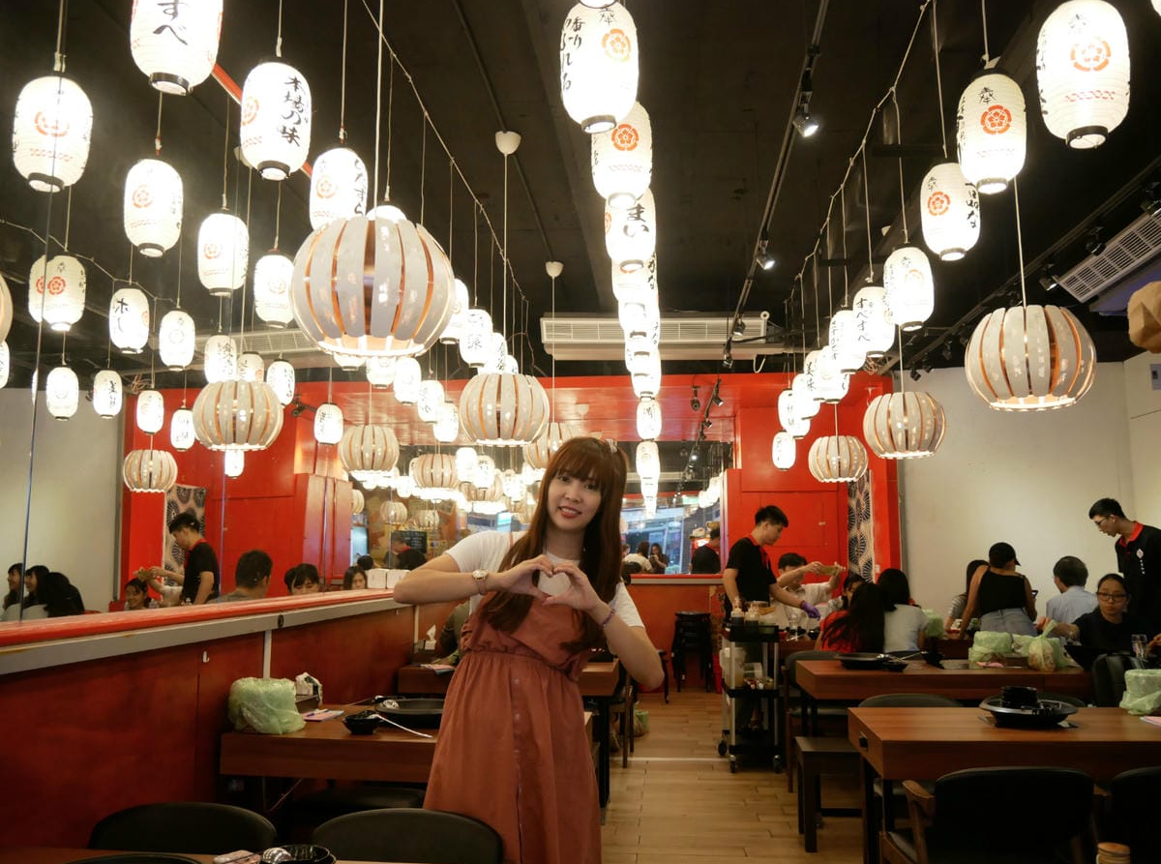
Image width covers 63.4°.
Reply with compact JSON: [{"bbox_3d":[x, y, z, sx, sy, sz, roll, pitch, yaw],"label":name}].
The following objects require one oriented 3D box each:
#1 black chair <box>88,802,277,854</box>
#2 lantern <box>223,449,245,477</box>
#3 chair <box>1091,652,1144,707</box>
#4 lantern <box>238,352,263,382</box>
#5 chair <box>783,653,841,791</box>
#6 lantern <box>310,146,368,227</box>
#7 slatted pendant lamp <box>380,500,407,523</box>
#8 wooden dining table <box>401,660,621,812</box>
[{"bbox_3d":[-0.925,1.202,1.888,0.520,0.760,0.520,-1,-8,5],"label":"black chair"},{"bbox_3d":[-3.782,0.317,10.264,0.220,0.390,0.220,3,-8,-20],"label":"lantern"},{"bbox_3d":[2.579,1.498,4.391,0.500,0.820,0.520,-1,-8,5],"label":"chair"},{"bbox_3d":[-2.763,-0.455,7.935,0.220,0.390,0.220,2,-8,-19],"label":"lantern"},{"bbox_3d":[1.458,1.705,5.585,0.520,0.760,0.520,-1,-8,5],"label":"chair"},{"bbox_3d":[-0.946,-0.929,3.680,0.220,0.400,0.220,-1,-8,5],"label":"lantern"},{"bbox_3d":[-3.278,1.405,16.354,0.490,0.380,0.490,1,-8,-11],"label":"slatted pendant lamp"},{"bbox_3d":[-0.370,1.664,5.158,1.170,0.750,0.700,-1,-8,5],"label":"wooden dining table"}]

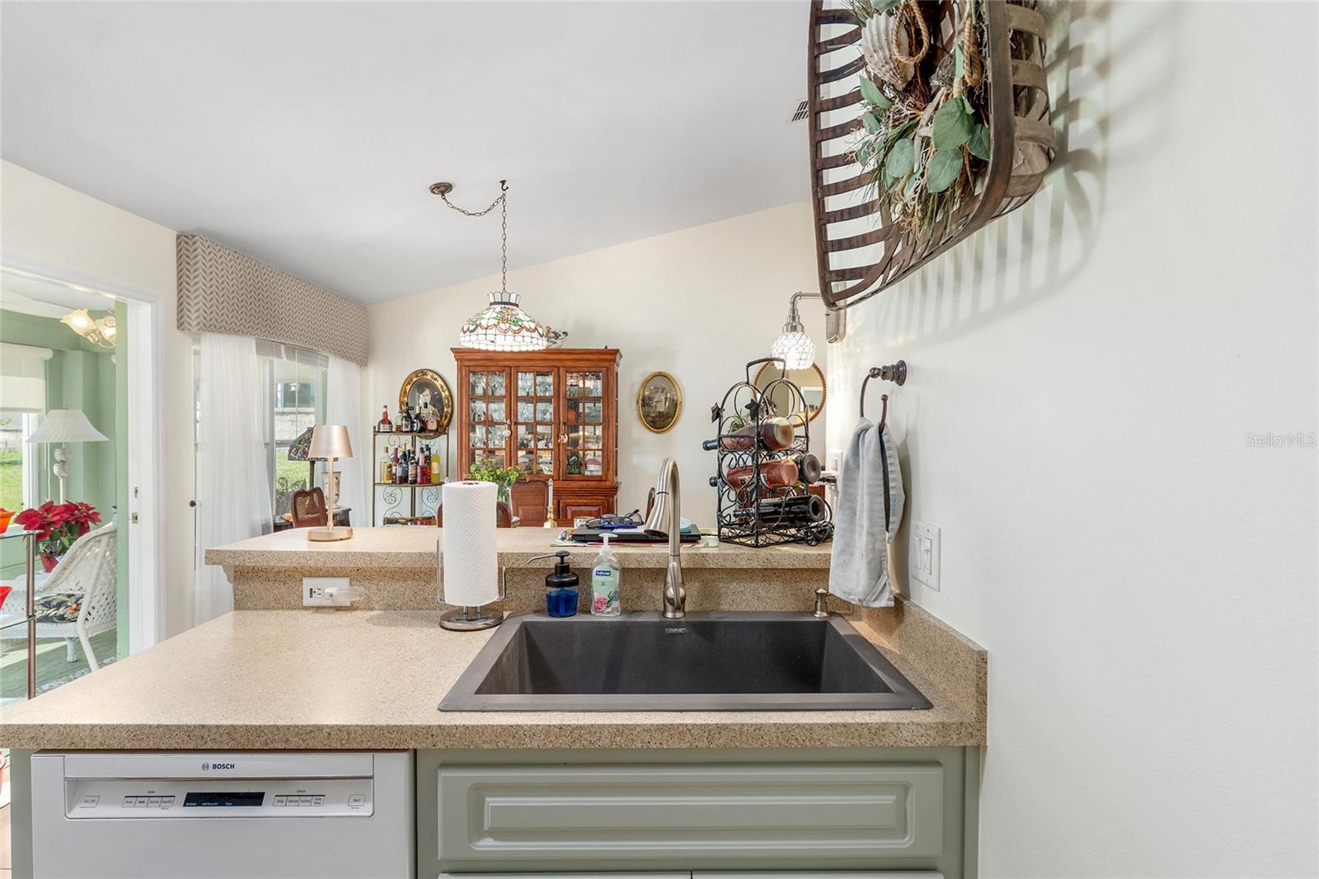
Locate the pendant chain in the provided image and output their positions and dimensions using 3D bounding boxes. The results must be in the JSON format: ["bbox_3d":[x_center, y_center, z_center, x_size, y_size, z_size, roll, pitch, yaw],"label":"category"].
[{"bbox_3d":[-1.035,-1.141,3.280,0.390,0.640,0.060,0,0,0],"label":"pendant chain"}]

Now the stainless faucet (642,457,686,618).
[{"bbox_3d":[0.018,0.239,1.353,0.070,0.400,0.260,0,0,12],"label":"stainless faucet"}]

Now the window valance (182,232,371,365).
[{"bbox_3d":[-2.478,-0.834,3.975,0.143,0.510,1.750,0,0,0],"label":"window valance"}]

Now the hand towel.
[{"bbox_3d":[0.424,0.129,1.205,0.105,0.387,0.210,0,0,0],"label":"hand towel"}]

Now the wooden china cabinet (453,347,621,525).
[{"bbox_3d":[-0.945,0.324,4.620,1.270,2.040,0.420,0,0,0],"label":"wooden china cabinet"}]

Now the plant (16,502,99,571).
[{"bbox_3d":[-4.100,0.669,4.000,0.430,0.490,0.430,0,0,0],"label":"plant"}]

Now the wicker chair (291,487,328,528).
[{"bbox_3d":[-1.840,0.818,3.450,0.570,1.055,0.530,0,0,5],"label":"wicker chair"}]

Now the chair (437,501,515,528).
[{"bbox_3d":[-0.900,0.819,3.070,0.500,1.055,0.560,0,0,0],"label":"chair"}]

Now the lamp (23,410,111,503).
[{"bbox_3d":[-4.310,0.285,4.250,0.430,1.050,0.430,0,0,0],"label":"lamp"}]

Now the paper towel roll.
[{"bbox_3d":[-0.463,0.246,1.430,0.138,0.281,0.138,0,0,0],"label":"paper towel roll"}]

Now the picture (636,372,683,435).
[{"bbox_3d":[-0.003,-0.306,4.830,0.375,0.510,0.030,0,0,0],"label":"picture"}]

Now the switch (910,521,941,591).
[{"bbox_3d":[0.505,0.220,1.117,0.012,0.117,0.116,0,0,0],"label":"switch"}]

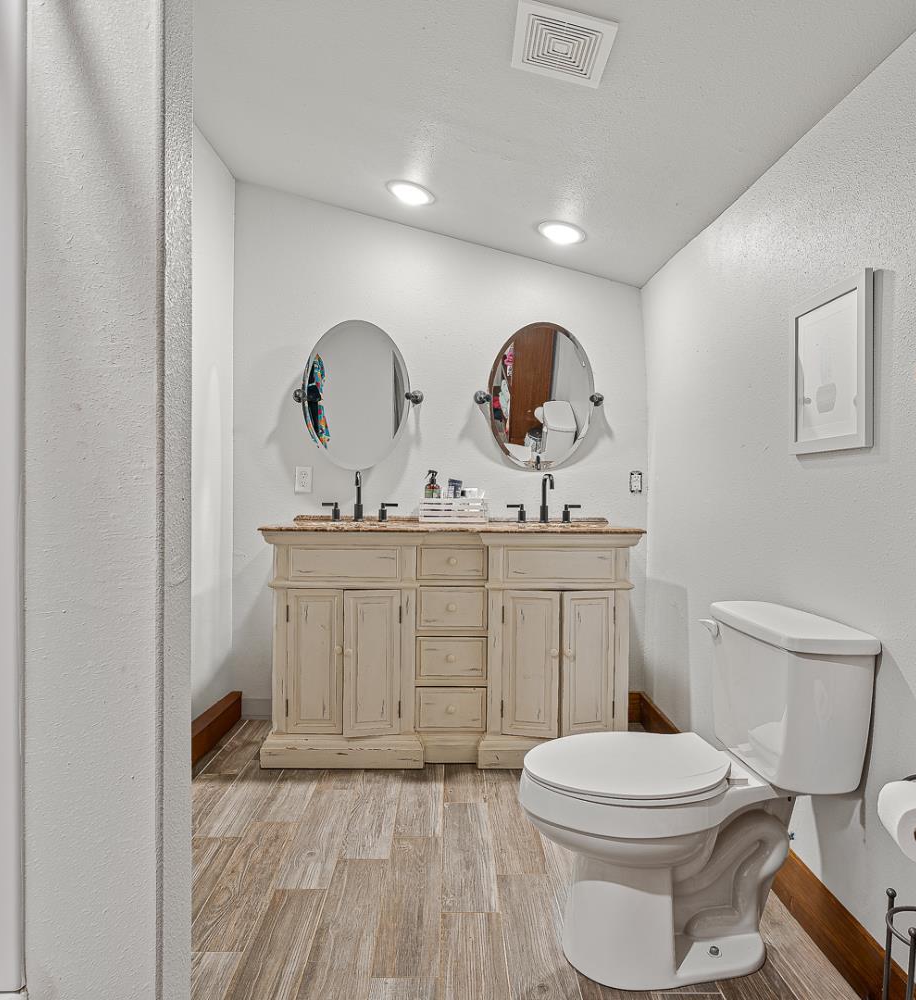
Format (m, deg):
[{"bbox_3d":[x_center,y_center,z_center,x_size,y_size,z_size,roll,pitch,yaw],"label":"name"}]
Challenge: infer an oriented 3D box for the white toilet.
[{"bbox_3d":[0.500,0.671,1.605,0.725,0.776,0.462,0,1,-1],"label":"white toilet"}]

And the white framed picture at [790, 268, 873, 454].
[{"bbox_3d":[0.876,-0.305,1.581,0.021,0.383,0.312,0,1,-1],"label":"white framed picture"}]

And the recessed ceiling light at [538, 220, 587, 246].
[{"bbox_3d":[0.425,-1.083,2.722,0.195,0.025,0.195,15,1,-1],"label":"recessed ceiling light"}]

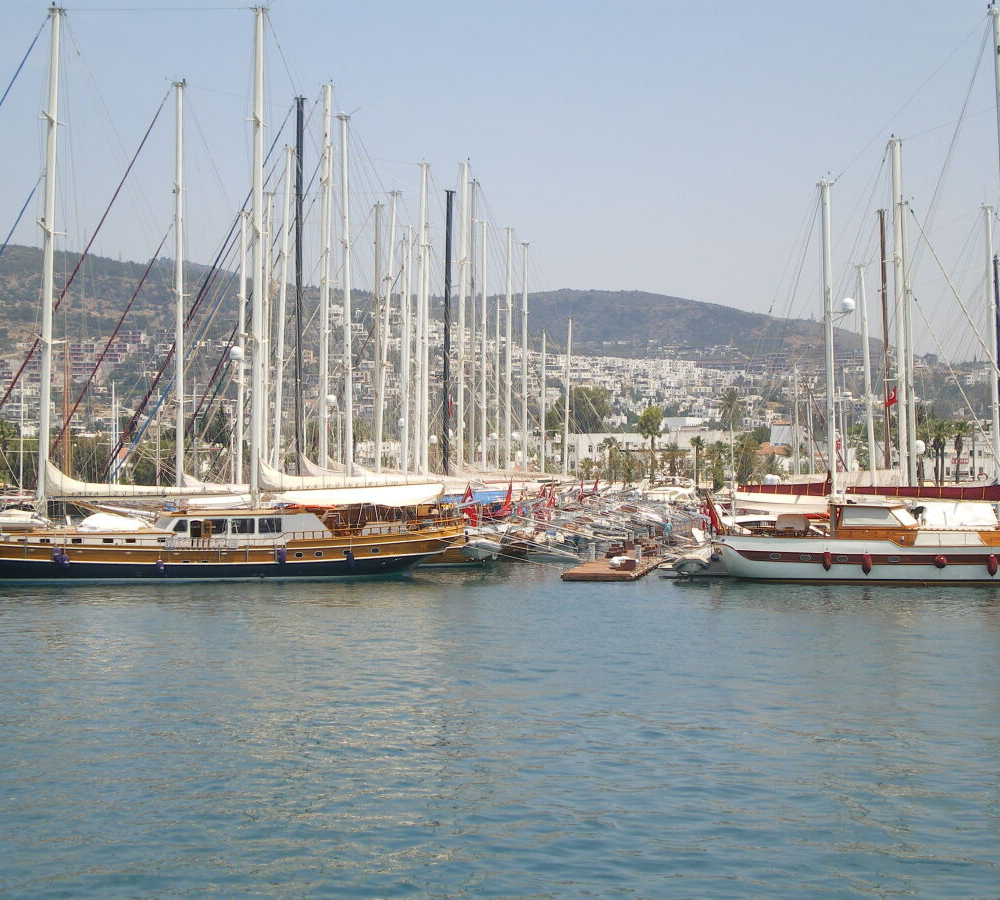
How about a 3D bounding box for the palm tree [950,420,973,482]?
[{"bbox_3d":[70.660,0.612,345.000,3.500,10.258,3.500,0,0,0],"label":"palm tree"}]

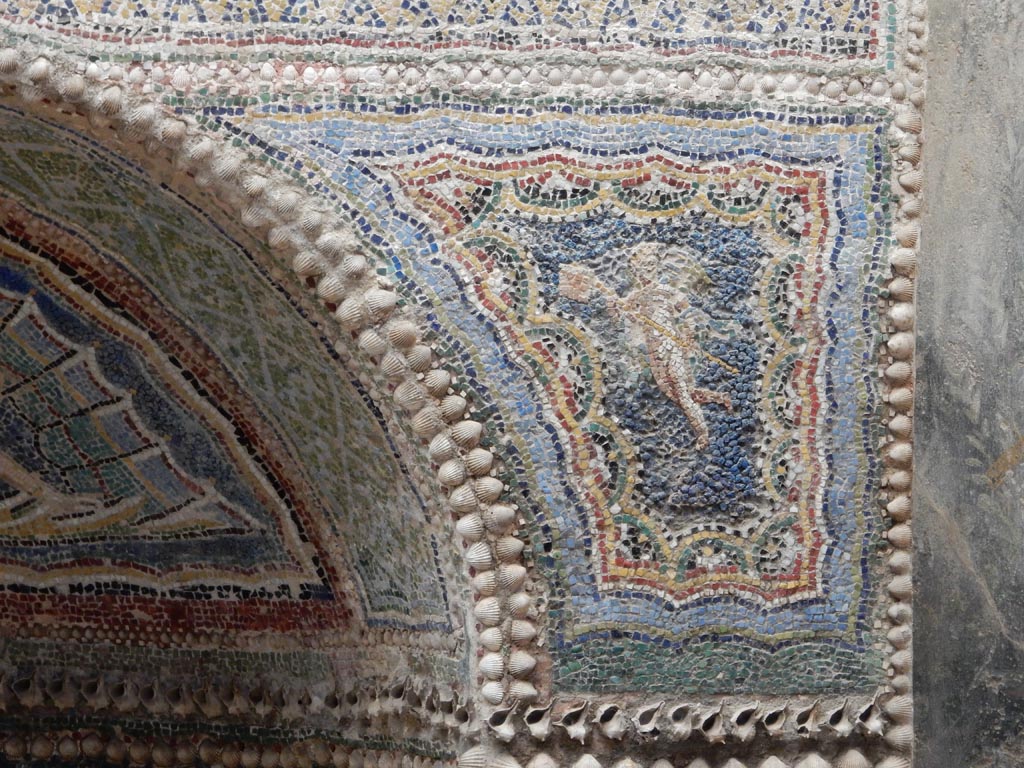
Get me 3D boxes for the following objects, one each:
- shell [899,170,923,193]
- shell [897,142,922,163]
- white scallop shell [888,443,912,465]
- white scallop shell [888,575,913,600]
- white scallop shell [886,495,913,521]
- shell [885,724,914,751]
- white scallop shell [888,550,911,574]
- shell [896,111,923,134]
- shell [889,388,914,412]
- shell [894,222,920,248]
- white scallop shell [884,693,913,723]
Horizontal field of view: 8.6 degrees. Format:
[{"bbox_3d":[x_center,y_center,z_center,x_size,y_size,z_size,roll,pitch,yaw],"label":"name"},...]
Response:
[{"bbox_3d":[0.482,-0.246,8.200,0.029,0.029,0.013,1,-1,2],"label":"shell"},{"bbox_3d":[0.449,-0.260,7.650,0.028,0.023,0.013,1,0,8],"label":"shell"},{"bbox_3d":[0.439,0.081,7.650,0.028,0.028,0.013,1,0,8],"label":"white scallop shell"},{"bbox_3d":[0.439,0.230,7.650,0.028,0.029,0.013,1,0,8],"label":"white scallop shell"},{"bbox_3d":[0.438,0.140,7.650,0.029,0.030,0.013,1,0,8],"label":"white scallop shell"},{"bbox_3d":[0.469,0.428,8.200,0.036,0.032,0.013,1,-1,2],"label":"shell"},{"bbox_3d":[0.439,0.202,7.650,0.027,0.027,0.013,1,0,8],"label":"white scallop shell"},{"bbox_3d":[0.449,-0.295,7.650,0.030,0.026,0.013,1,0,8],"label":"shell"},{"bbox_3d":[0.471,0.020,8.200,0.032,0.029,0.013,1,-1,2],"label":"shell"},{"bbox_3d":[0.447,-0.167,7.650,0.027,0.028,0.013,1,0,8],"label":"shell"},{"bbox_3d":[0.438,0.368,7.650,0.031,0.033,0.013,1,0,8],"label":"white scallop shell"}]

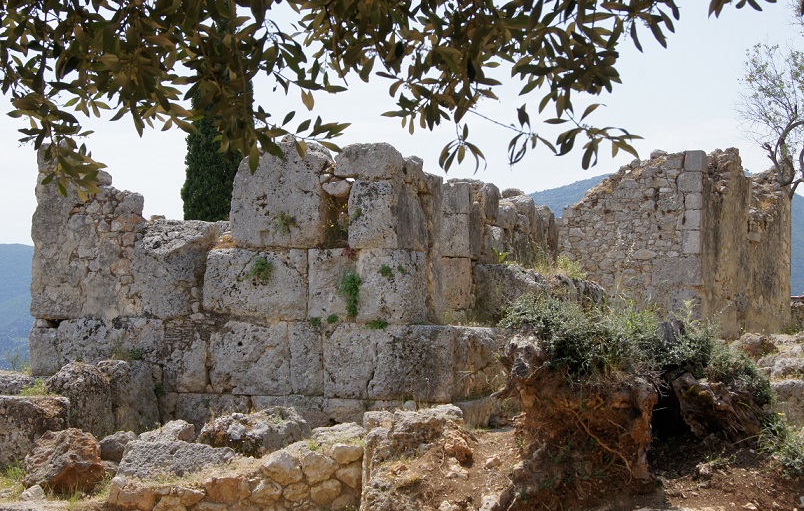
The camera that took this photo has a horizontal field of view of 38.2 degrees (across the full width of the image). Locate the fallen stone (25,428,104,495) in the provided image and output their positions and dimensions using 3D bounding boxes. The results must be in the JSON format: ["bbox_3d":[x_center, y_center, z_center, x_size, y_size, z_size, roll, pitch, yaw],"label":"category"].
[{"bbox_3d":[-2.567,1.554,8.800,0.560,0.430,0.480,0,-1,0],"label":"fallen stone"}]

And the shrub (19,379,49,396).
[{"bbox_3d":[-3.620,1.297,11.400,0.260,0.170,0.240,0,-1,0],"label":"shrub"}]

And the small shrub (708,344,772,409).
[{"bbox_3d":[2.675,0.943,9.200,0.490,0.470,0.460,0,-1,0],"label":"small shrub"}]

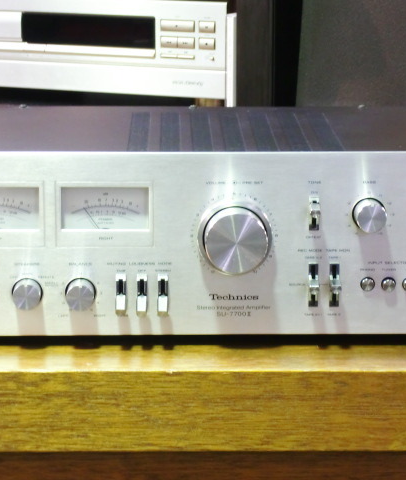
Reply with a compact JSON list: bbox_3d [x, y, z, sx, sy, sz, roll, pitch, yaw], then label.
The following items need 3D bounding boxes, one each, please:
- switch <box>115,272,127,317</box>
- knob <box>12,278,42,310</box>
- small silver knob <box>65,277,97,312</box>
[{"bbox_3d":[-0.064,0.043,1.620,0.009,0.032,0.014,0,10,-1],"label":"switch"},{"bbox_3d":[-0.137,0.044,1.618,0.024,0.024,0.015,0,10,-1],"label":"knob"},{"bbox_3d":[-0.091,0.042,1.544,0.023,0.023,0.018,0,11,-1],"label":"small silver knob"}]

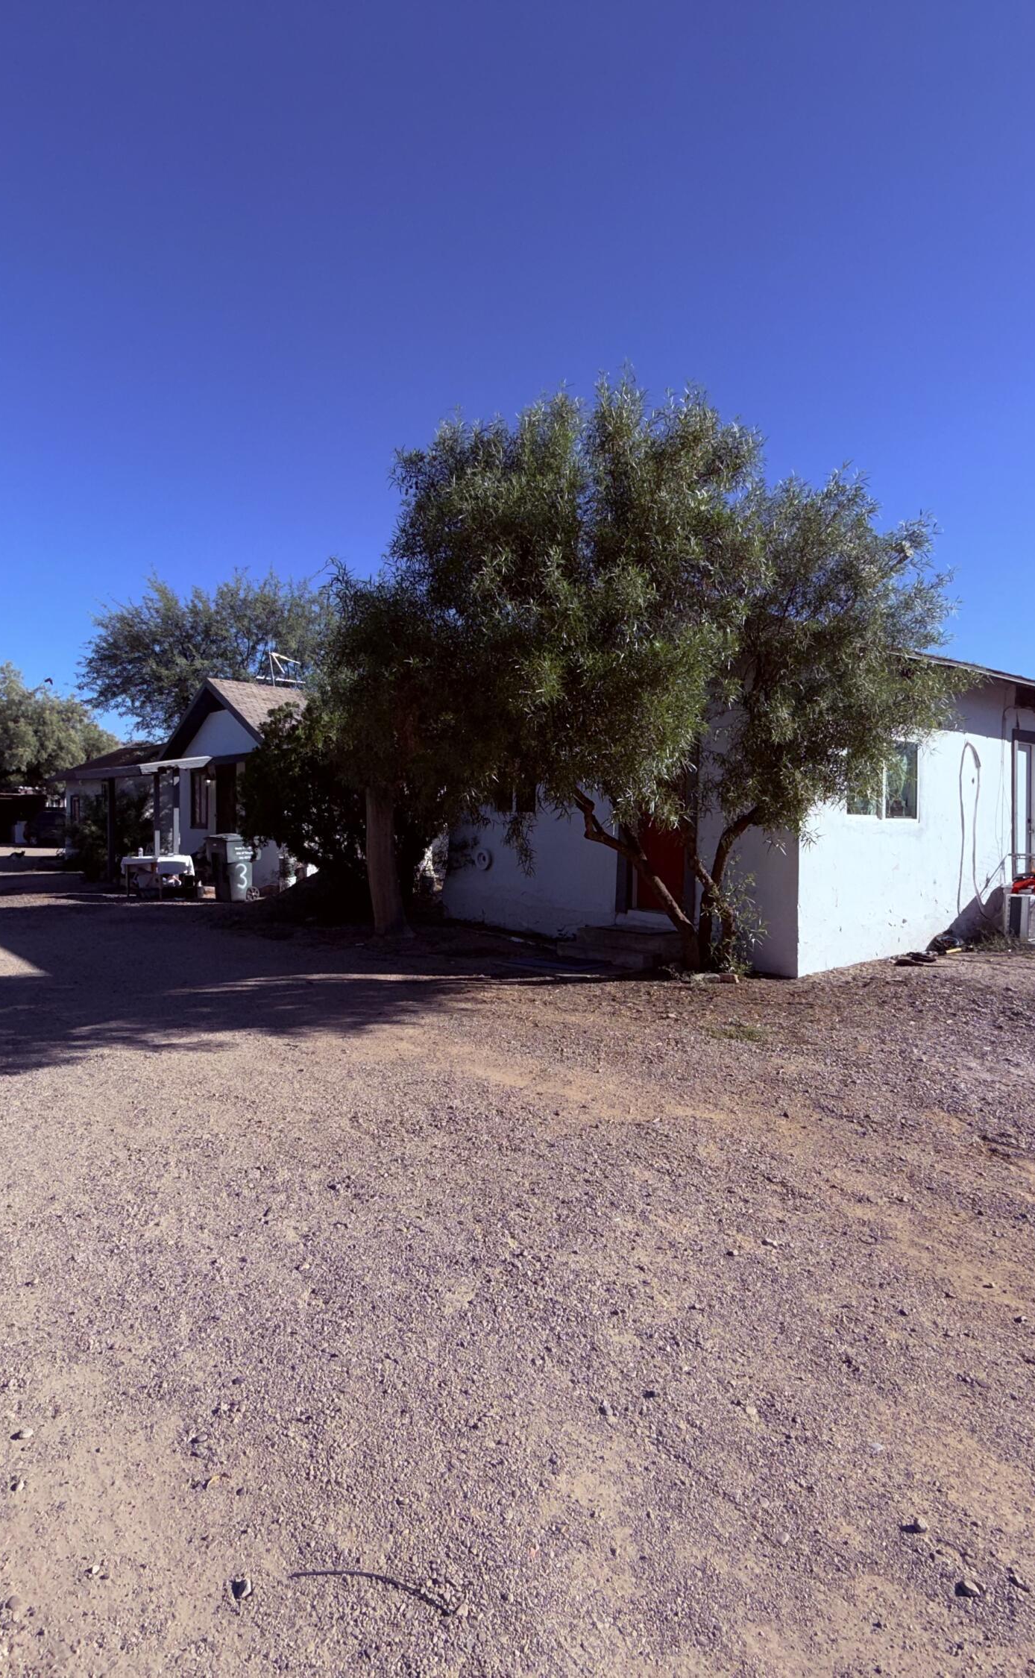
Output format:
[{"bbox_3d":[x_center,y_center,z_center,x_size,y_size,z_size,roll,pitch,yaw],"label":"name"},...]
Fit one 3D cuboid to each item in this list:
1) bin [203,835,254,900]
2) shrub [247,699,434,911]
[{"bbox_3d":[-4.920,0.511,15.485,0.650,1.130,0.780,1,2,37],"label":"bin"},{"bbox_3d":[-2.850,-0.473,14.459,3.000,3.150,2.700,0,2,-12],"label":"shrub"}]

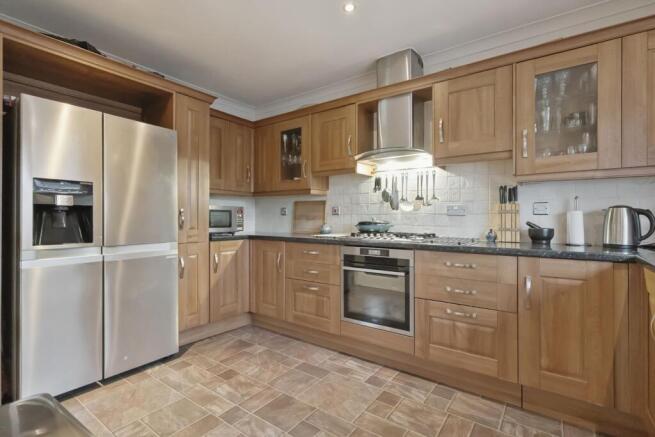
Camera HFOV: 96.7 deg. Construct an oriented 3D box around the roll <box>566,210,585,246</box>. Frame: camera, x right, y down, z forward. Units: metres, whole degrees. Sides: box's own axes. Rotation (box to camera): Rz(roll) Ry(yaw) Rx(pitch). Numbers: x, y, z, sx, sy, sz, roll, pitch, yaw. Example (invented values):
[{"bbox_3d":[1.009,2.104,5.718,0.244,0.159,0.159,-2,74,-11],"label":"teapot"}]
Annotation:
[{"bbox_3d":[1.630,0.058,1.910,0.095,0.230,0.095,0,0,34],"label":"roll"}]

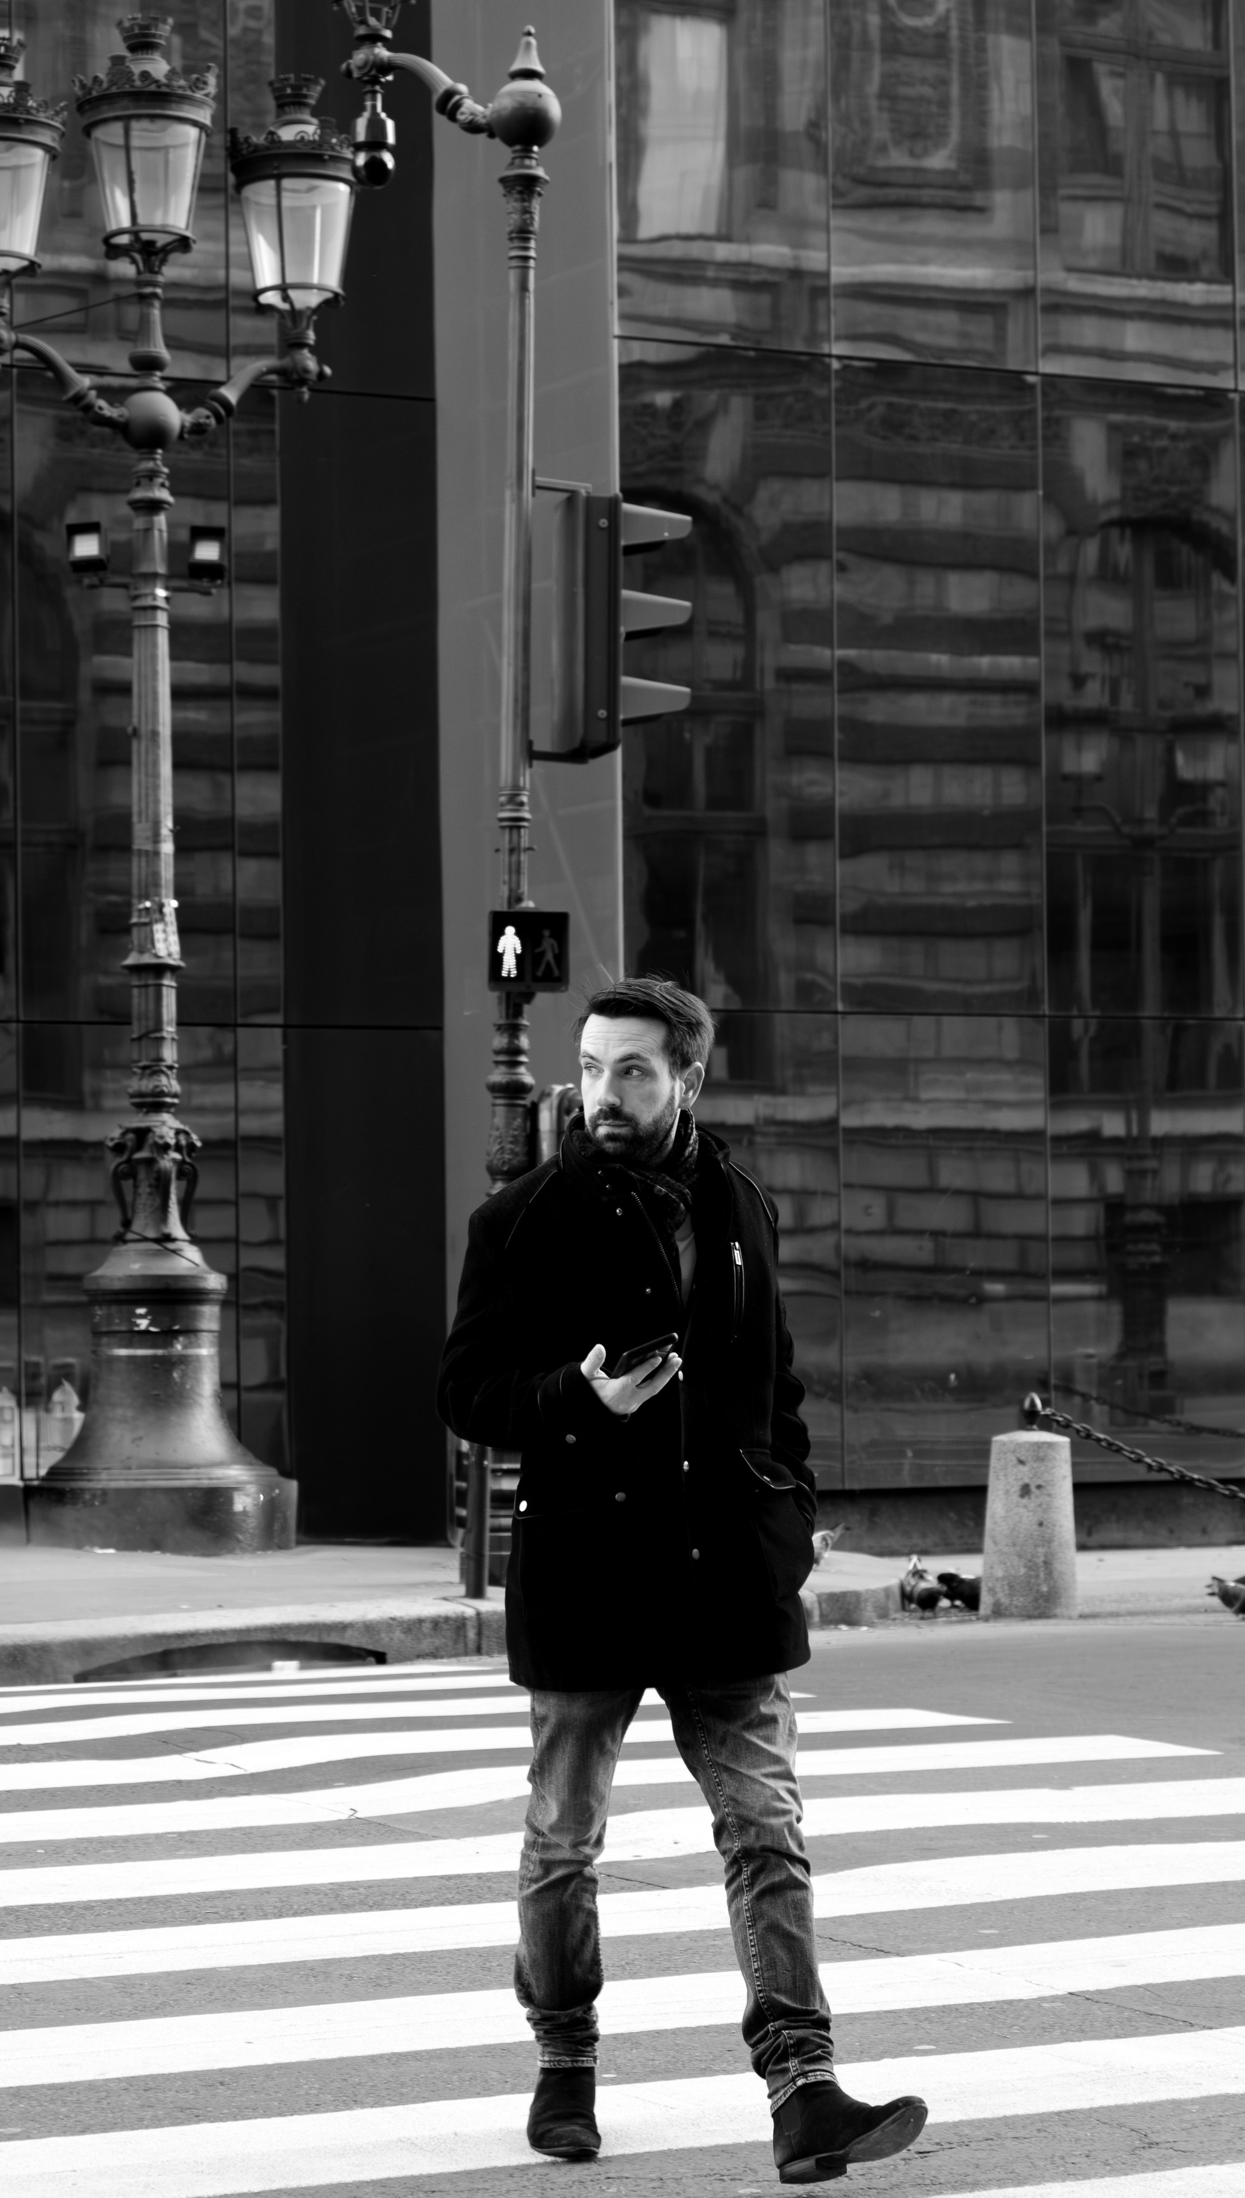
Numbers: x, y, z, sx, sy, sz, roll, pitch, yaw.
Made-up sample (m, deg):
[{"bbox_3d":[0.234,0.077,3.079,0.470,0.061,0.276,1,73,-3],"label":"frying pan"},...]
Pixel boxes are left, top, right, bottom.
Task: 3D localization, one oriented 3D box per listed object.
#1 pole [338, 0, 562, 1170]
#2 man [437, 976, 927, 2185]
[{"bbox_3d":[-0.685,-1.518,15.498,0.900,6.500,0.520,1,-2,-24],"label":"pole"},{"bbox_3d":[0.068,0.722,6.487,0.660,1.790,0.520,0,-2,-14],"label":"man"}]

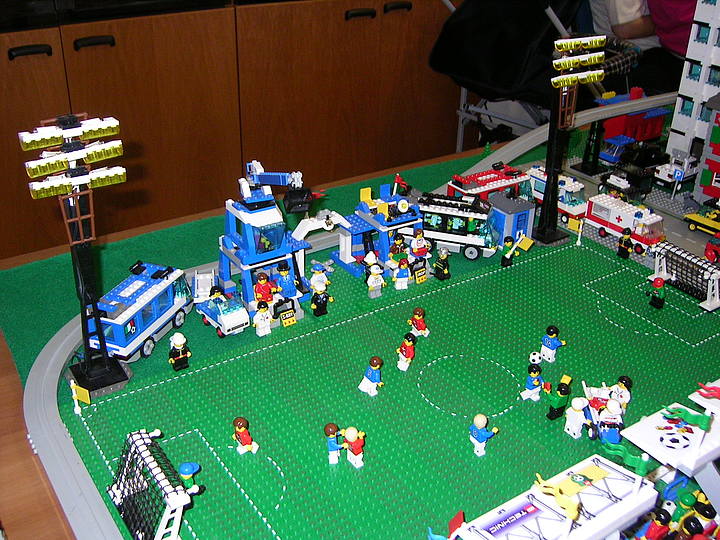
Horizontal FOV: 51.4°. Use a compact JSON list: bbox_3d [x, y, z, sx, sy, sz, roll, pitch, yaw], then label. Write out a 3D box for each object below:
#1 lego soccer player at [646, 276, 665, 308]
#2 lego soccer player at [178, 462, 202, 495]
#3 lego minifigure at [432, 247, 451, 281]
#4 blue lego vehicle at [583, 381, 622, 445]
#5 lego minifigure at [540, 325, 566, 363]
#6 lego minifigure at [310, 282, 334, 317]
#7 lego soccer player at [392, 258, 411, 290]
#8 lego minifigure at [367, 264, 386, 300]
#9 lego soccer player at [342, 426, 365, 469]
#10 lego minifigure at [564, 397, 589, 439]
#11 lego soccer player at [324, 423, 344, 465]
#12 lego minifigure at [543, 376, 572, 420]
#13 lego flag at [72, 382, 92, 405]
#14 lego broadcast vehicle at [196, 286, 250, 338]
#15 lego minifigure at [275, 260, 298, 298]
[{"bbox_3d":[0.370,0.027,0.929,0.017,0.039,0.025,-20,35,-33],"label":"lego soccer player"},{"bbox_3d":[-0.143,0.178,0.627,0.017,0.043,0.023,-12,31,-23],"label":"lego soccer player"},{"bbox_3d":[0.110,-0.010,0.989,0.015,0.041,0.025,-20,35,-33],"label":"lego minifigure"},{"bbox_3d":[0.235,0.135,0.734,0.033,0.034,0.065,2,28,1],"label":"blue lego vehicle"},{"bbox_3d":[0.211,0.079,0.829,0.019,0.042,0.024,-19,35,-33],"label":"lego minifigure"},{"bbox_3d":[-0.046,0.033,0.902,0.024,0.042,0.014,-18,34,-31],"label":"lego minifigure"},{"bbox_3d":[0.054,0.005,0.959,0.025,0.040,0.014,-5,29,-11],"label":"lego soccer player"},{"bbox_3d":[0.020,0.015,0.940,0.025,0.040,0.015,-15,32,-27],"label":"lego minifigure"},{"bbox_3d":[-0.002,0.157,0.674,0.018,0.041,0.025,-17,32,-29],"label":"lego soccer player"},{"bbox_3d":[0.209,0.138,0.713,0.019,0.041,0.025,-17,32,-29],"label":"lego minifigure"},{"bbox_3d":[-0.022,0.155,0.678,0.018,0.040,0.024,-1,28,-3],"label":"lego soccer player"},{"bbox_3d":[0.191,0.122,0.739,0.026,0.044,0.023,-17,32,-29],"label":"lego minifigure"},{"bbox_3d":[-0.273,0.122,0.732,0.020,0.017,0.004,9,29,16],"label":"lego flag"},{"bbox_3d":[-0.161,0.046,0.873,0.035,0.042,0.064,-22,36,-36],"label":"lego broadcast vehicle"},{"bbox_3d":[-0.089,0.011,0.910,0.024,0.047,0.014,-22,36,-36],"label":"lego minifigure"}]

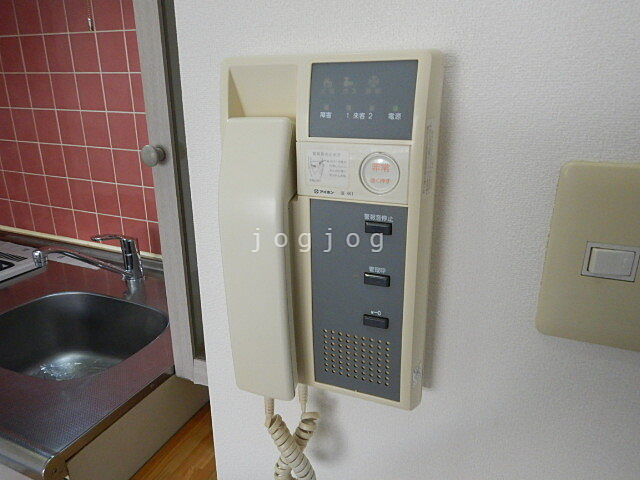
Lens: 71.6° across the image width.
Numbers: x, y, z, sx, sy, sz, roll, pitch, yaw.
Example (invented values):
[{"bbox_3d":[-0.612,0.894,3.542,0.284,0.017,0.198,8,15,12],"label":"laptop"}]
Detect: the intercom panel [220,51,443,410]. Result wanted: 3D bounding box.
[{"bbox_3d":[0.002,-0.002,0.325,0.149,0.251,0.053,7,19,21],"label":"intercom panel"}]

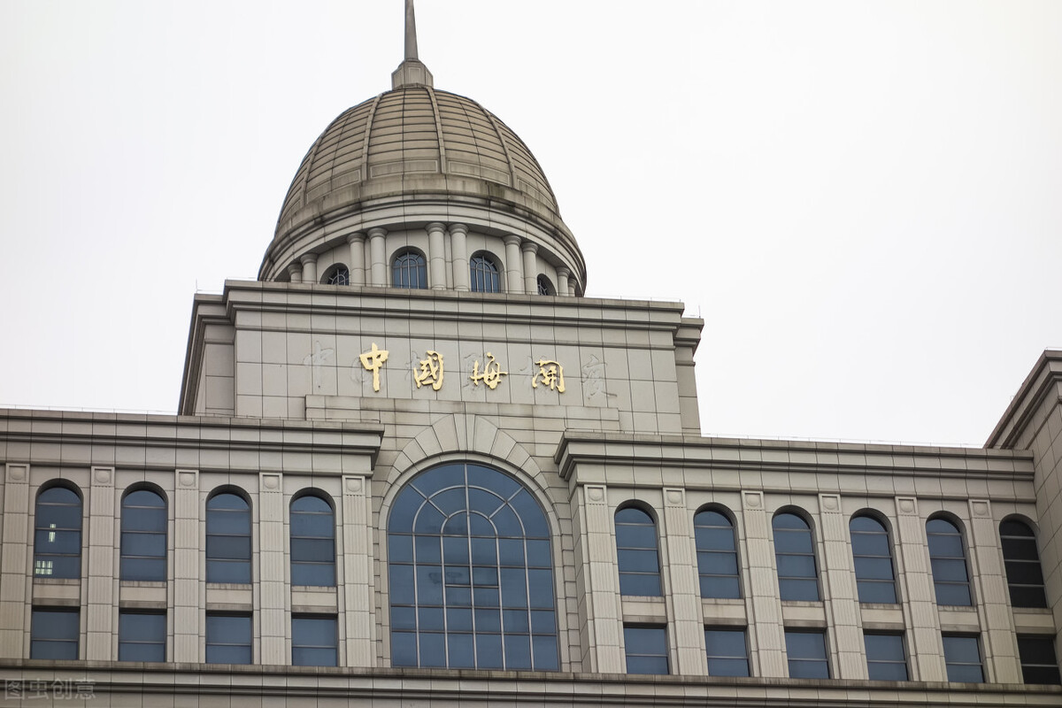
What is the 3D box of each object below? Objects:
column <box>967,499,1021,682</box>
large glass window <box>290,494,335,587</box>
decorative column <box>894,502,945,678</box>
[{"bbox_3d":[18.897,9.730,120.962,0.957,8.321,0.264,3,-30,-11],"label":"column"},{"bbox_3d":[-8.724,7.437,116.896,1.782,4.042,0.165,3,-30,-11],"label":"large glass window"},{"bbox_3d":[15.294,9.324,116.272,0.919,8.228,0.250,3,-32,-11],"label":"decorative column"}]

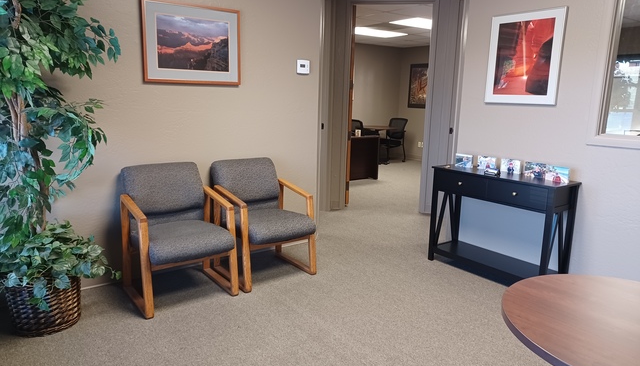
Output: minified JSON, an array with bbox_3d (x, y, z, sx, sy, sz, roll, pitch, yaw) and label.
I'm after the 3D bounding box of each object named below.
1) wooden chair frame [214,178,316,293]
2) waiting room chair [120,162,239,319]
[{"bbox_3d":[-0.428,0.350,3.451,0.608,0.657,0.550,-7,13,-36],"label":"wooden chair frame"},{"bbox_3d":[-0.935,0.327,3.037,0.605,0.835,0.650,-7,13,-36],"label":"waiting room chair"}]

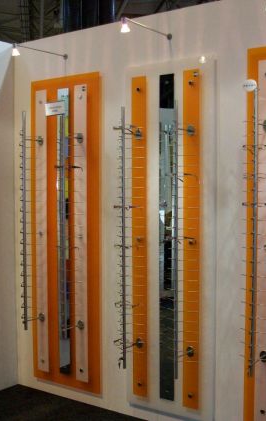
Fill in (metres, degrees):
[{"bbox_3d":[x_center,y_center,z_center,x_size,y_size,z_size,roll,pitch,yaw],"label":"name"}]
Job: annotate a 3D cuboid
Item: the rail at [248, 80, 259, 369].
[{"bbox_3d":[0.608,0.116,2.774,0.020,1.452,0.021,2,4,35],"label":"rail"}]

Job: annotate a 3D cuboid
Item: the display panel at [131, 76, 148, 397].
[{"bbox_3d":[0.041,0.174,3.365,0.098,1.948,0.020,2,4,35],"label":"display panel"}]

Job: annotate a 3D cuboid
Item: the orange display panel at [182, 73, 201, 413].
[{"bbox_3d":[0.332,0.185,3.164,0.098,1.948,0.020,2,4,35],"label":"orange display panel"}]

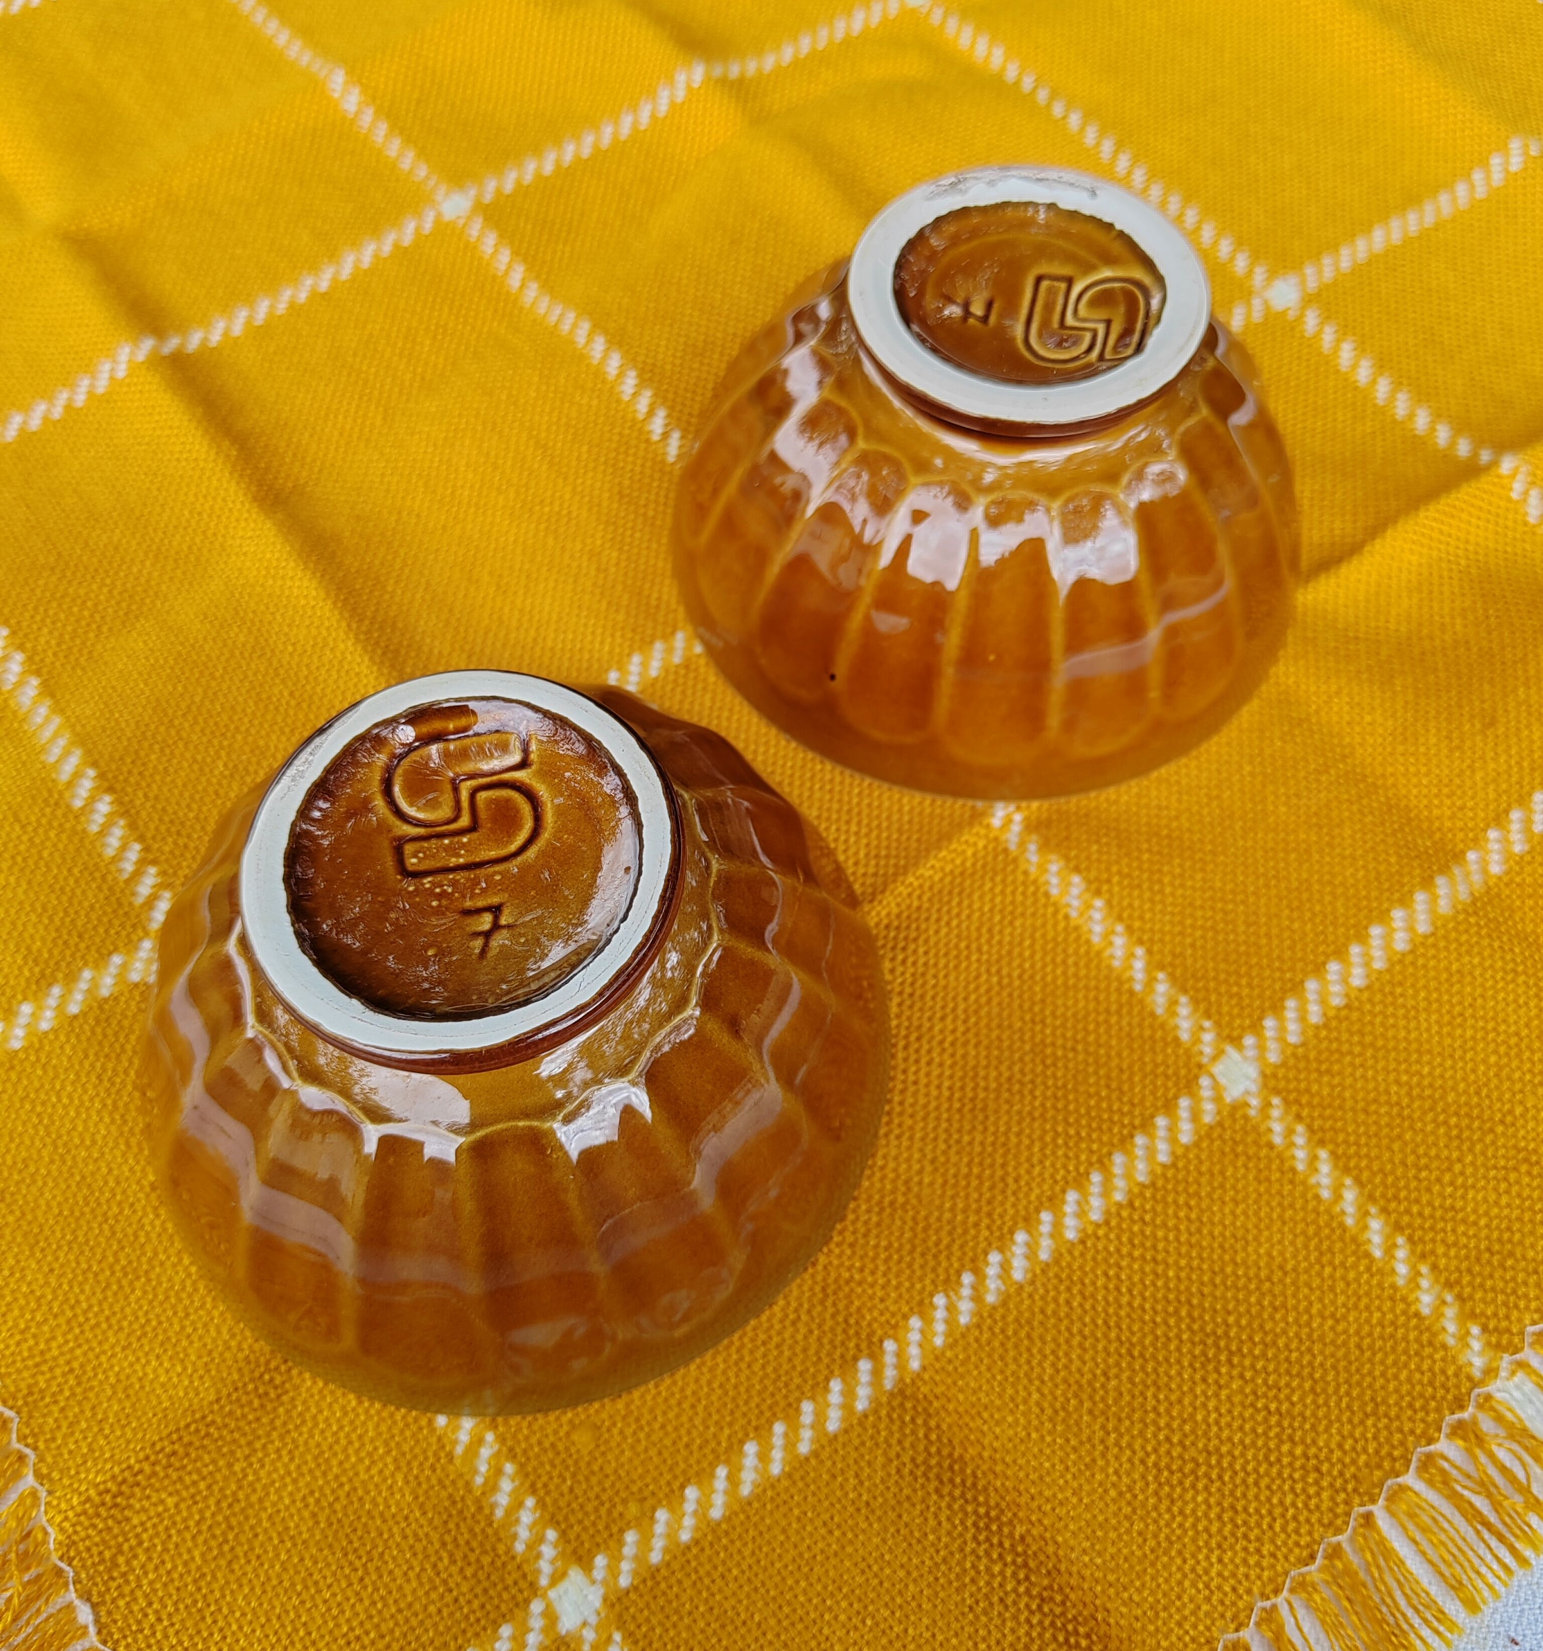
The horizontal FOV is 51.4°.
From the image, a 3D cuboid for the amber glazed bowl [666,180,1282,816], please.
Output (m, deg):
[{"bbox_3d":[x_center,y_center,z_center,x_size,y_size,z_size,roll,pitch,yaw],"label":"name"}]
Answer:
[{"bbox_3d":[0.041,-0.070,0.284,0.120,0.065,0.120,0,62,0],"label":"amber glazed bowl"}]

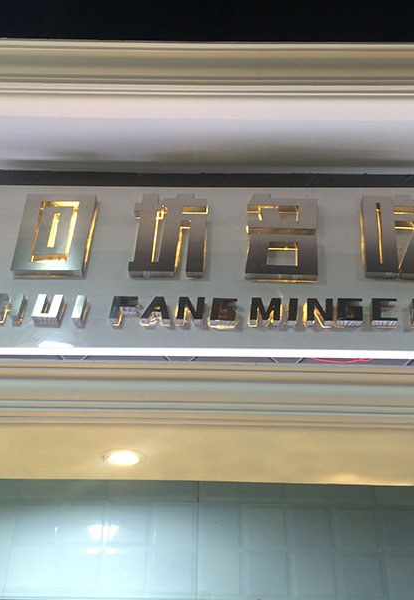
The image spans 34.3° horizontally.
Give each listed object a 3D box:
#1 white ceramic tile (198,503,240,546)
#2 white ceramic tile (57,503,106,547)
[{"bbox_3d":[0.043,0.746,2.210,0.147,0.147,0.010,1,-31,0],"label":"white ceramic tile"},{"bbox_3d":[-0.408,0.739,2.212,0.148,0.148,0.010,1,-33,0],"label":"white ceramic tile"}]

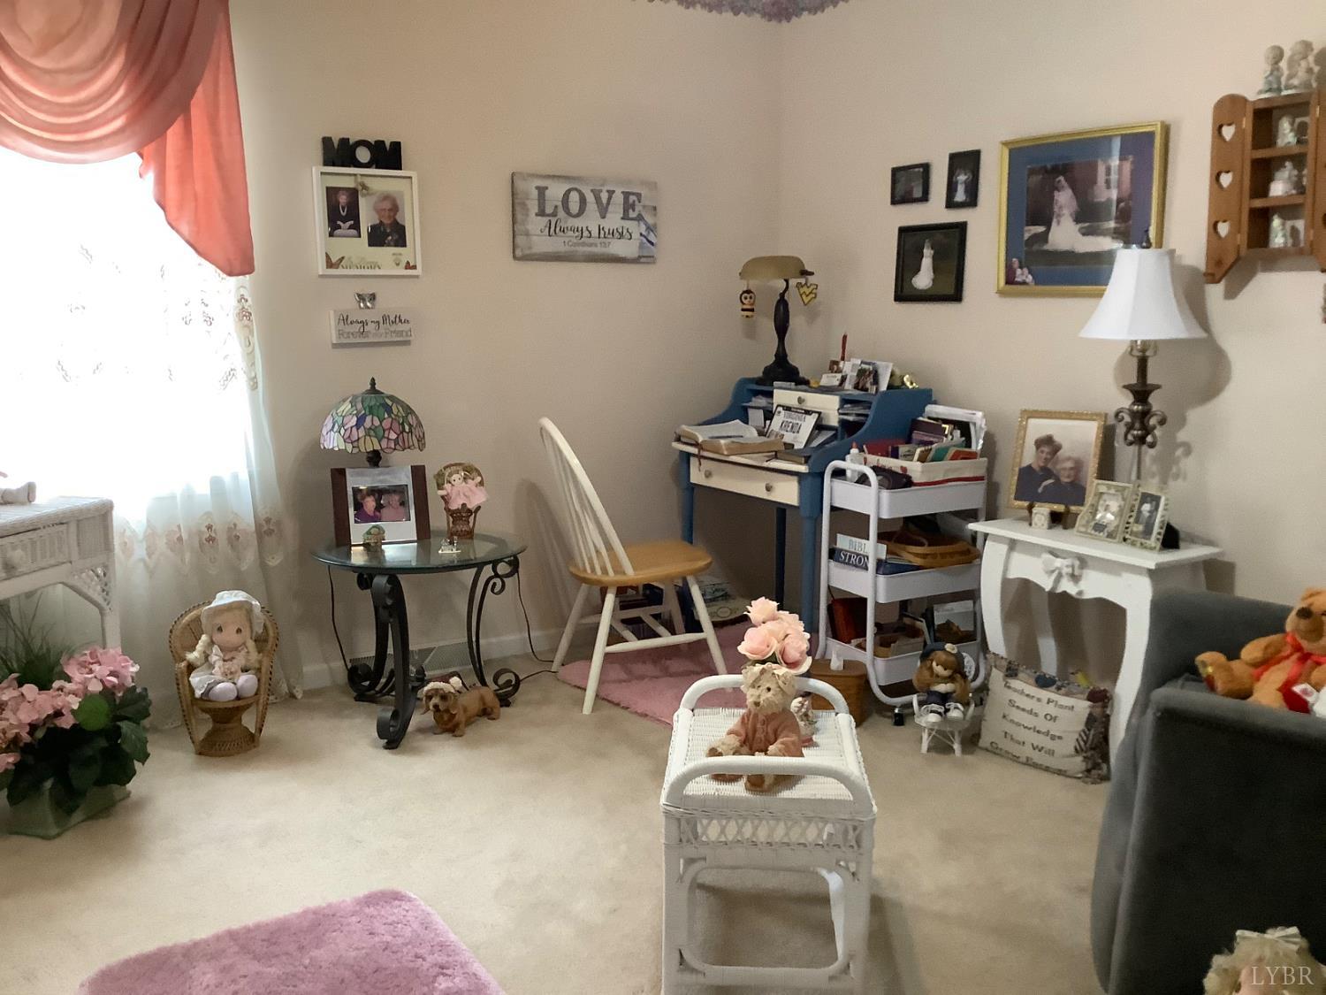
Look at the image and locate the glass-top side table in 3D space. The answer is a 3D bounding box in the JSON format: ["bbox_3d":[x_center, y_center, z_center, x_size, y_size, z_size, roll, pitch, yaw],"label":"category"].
[{"bbox_3d":[-0.765,0.424,3.736,0.645,0.535,0.645,0,10,0],"label":"glass-top side table"}]

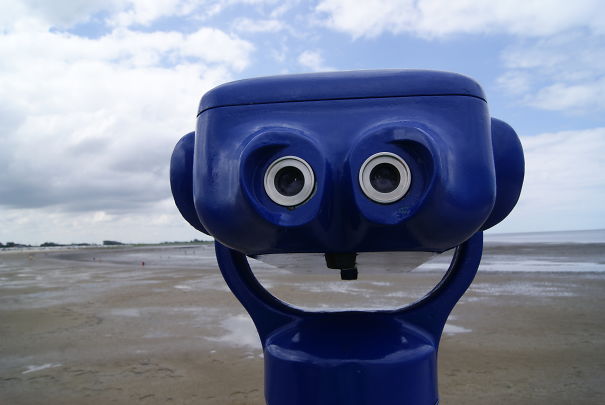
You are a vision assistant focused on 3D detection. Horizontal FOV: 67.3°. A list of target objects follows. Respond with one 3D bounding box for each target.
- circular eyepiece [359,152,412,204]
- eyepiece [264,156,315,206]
[{"bbox_3d":[0.056,-0.015,0.307,0.034,0.034,0.013,-2,-8,8],"label":"circular eyepiece"},{"bbox_3d":[-0.008,-0.013,0.316,0.034,0.034,0.013,-2,-8,8],"label":"eyepiece"}]

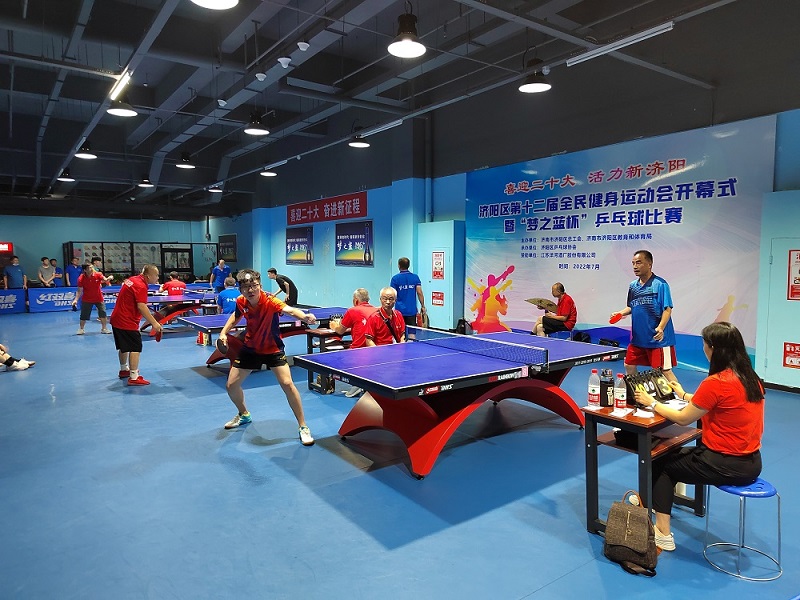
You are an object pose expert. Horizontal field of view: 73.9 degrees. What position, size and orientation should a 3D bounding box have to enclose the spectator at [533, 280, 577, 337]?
[{"bbox_3d":[2.559,0.339,8.853,0.800,1.220,0.520,1,5,17],"label":"spectator"}]

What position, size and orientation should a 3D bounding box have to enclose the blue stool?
[{"bbox_3d":[1.823,1.165,2.835,0.350,0.455,0.350,0,4,0],"label":"blue stool"}]

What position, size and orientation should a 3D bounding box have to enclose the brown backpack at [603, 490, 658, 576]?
[{"bbox_3d":[1.243,1.226,2.842,0.255,0.330,0.190,2,5,29],"label":"brown backpack"}]

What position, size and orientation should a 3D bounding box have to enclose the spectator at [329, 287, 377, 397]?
[{"bbox_3d":[-0.452,0.513,6.300,0.550,1.280,0.800,-4,6,-40],"label":"spectator"}]

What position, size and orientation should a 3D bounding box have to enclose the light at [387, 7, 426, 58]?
[{"bbox_3d":[0.079,-2.869,5.681,0.420,0.380,0.420,0,4,0],"label":"light"}]

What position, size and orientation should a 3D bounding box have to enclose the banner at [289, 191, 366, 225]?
[{"bbox_3d":[-2.294,-2.658,15.786,0.050,0.660,4.550,-3,5,-38],"label":"banner"}]

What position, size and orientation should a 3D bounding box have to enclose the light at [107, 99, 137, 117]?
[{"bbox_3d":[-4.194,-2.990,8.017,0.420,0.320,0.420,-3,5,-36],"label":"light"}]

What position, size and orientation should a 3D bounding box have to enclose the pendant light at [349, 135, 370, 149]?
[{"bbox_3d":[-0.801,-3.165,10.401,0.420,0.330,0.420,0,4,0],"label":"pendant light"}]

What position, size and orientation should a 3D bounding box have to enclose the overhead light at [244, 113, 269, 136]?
[{"bbox_3d":[-2.497,-3.102,9.229,0.420,0.350,0.420,-3,5,-36],"label":"overhead light"}]

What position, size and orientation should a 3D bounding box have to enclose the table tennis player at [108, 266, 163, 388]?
[{"bbox_3d":[-3.540,0.302,7.140,0.660,1.570,0.600,-3,5,-33],"label":"table tennis player"}]

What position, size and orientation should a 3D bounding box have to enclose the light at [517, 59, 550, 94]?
[{"bbox_3d":[1.695,-2.827,6.634,0.410,0.360,0.410,0,4,0],"label":"light"}]

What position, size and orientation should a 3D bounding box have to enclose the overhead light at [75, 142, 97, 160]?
[{"bbox_3d":[-6.829,-3.289,11.555,0.420,0.340,0.420,-3,5,-36],"label":"overhead light"}]

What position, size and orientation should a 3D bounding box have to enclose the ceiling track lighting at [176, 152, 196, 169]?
[{"bbox_3d":[-5.152,-3.381,12.782,0.420,0.350,0.420,-3,5,-36],"label":"ceiling track lighting"}]

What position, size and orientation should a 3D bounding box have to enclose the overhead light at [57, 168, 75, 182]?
[{"bbox_3d":[-9.471,-3.576,15.089,0.420,0.340,0.420,-3,5,-36],"label":"overhead light"}]

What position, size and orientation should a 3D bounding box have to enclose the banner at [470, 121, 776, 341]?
[{"bbox_3d":[3.229,-0.908,9.525,0.050,3.500,5.950,-3,5,-36],"label":"banner"}]

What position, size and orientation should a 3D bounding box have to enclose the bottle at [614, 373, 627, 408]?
[{"bbox_3d":[1.346,0.544,3.236,0.068,0.218,0.068,-3,5,-36],"label":"bottle"}]

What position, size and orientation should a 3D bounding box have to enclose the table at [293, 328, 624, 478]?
[{"bbox_3d":[0.625,0.819,4.952,2.740,0.860,1.640,-3,5,-36],"label":"table"}]

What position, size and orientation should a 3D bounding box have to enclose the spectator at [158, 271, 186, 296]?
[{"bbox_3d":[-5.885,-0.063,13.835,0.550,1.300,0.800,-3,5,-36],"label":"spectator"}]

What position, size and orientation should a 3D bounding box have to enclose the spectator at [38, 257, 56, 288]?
[{"bbox_3d":[-11.347,-0.517,17.118,0.520,1.730,0.320,-3,5,-36],"label":"spectator"}]

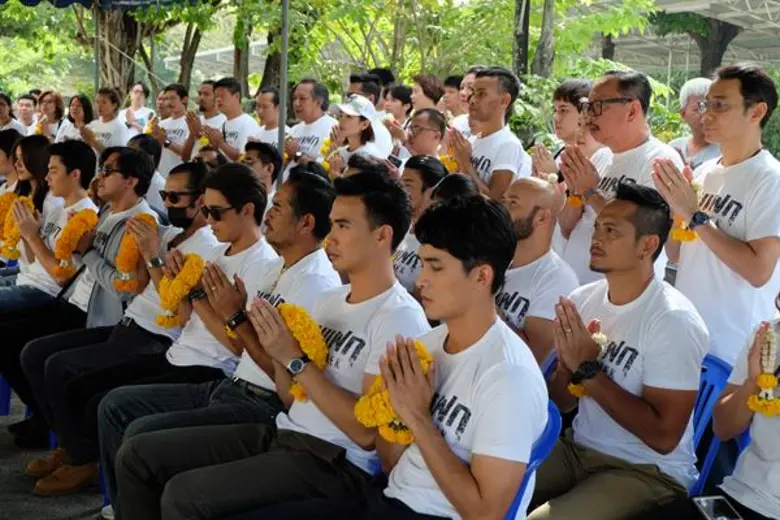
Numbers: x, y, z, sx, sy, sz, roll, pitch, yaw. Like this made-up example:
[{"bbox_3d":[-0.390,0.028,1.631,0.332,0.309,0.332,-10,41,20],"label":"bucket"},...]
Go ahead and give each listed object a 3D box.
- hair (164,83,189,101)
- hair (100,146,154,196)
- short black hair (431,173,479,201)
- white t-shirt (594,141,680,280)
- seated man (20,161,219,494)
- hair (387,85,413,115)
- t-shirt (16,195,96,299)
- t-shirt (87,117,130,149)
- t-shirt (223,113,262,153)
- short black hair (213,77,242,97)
[{"bbox_3d":[-1.623,-1.273,8.400,0.190,0.155,0.170,-7,11,-44],"label":"hair"},{"bbox_3d":[-1.057,-0.356,4.450,0.215,0.205,0.180,-4,10,-31],"label":"hair"},{"bbox_3d":[0.251,-0.238,4.311,0.210,0.190,0.180,-1,8,-30],"label":"short black hair"},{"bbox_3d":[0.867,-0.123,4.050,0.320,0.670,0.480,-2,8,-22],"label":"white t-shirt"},{"bbox_3d":[-0.967,0.231,4.157,0.850,1.240,0.520,-1,8,-30],"label":"seated man"},{"bbox_3d":[0.061,-1.031,7.100,0.190,0.195,0.170,-5,10,-34],"label":"hair"},{"bbox_3d":[-1.449,-0.047,4.950,0.320,0.530,0.450,-4,9,-32],"label":"t-shirt"},{"bbox_3d":[-2.107,-0.792,8.300,0.420,0.570,0.270,8,11,40],"label":"t-shirt"},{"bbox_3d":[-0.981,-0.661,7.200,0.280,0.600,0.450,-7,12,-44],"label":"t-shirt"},{"bbox_3d":[-1.140,-1.218,7.800,0.200,0.165,0.180,-7,11,-44],"label":"short black hair"}]

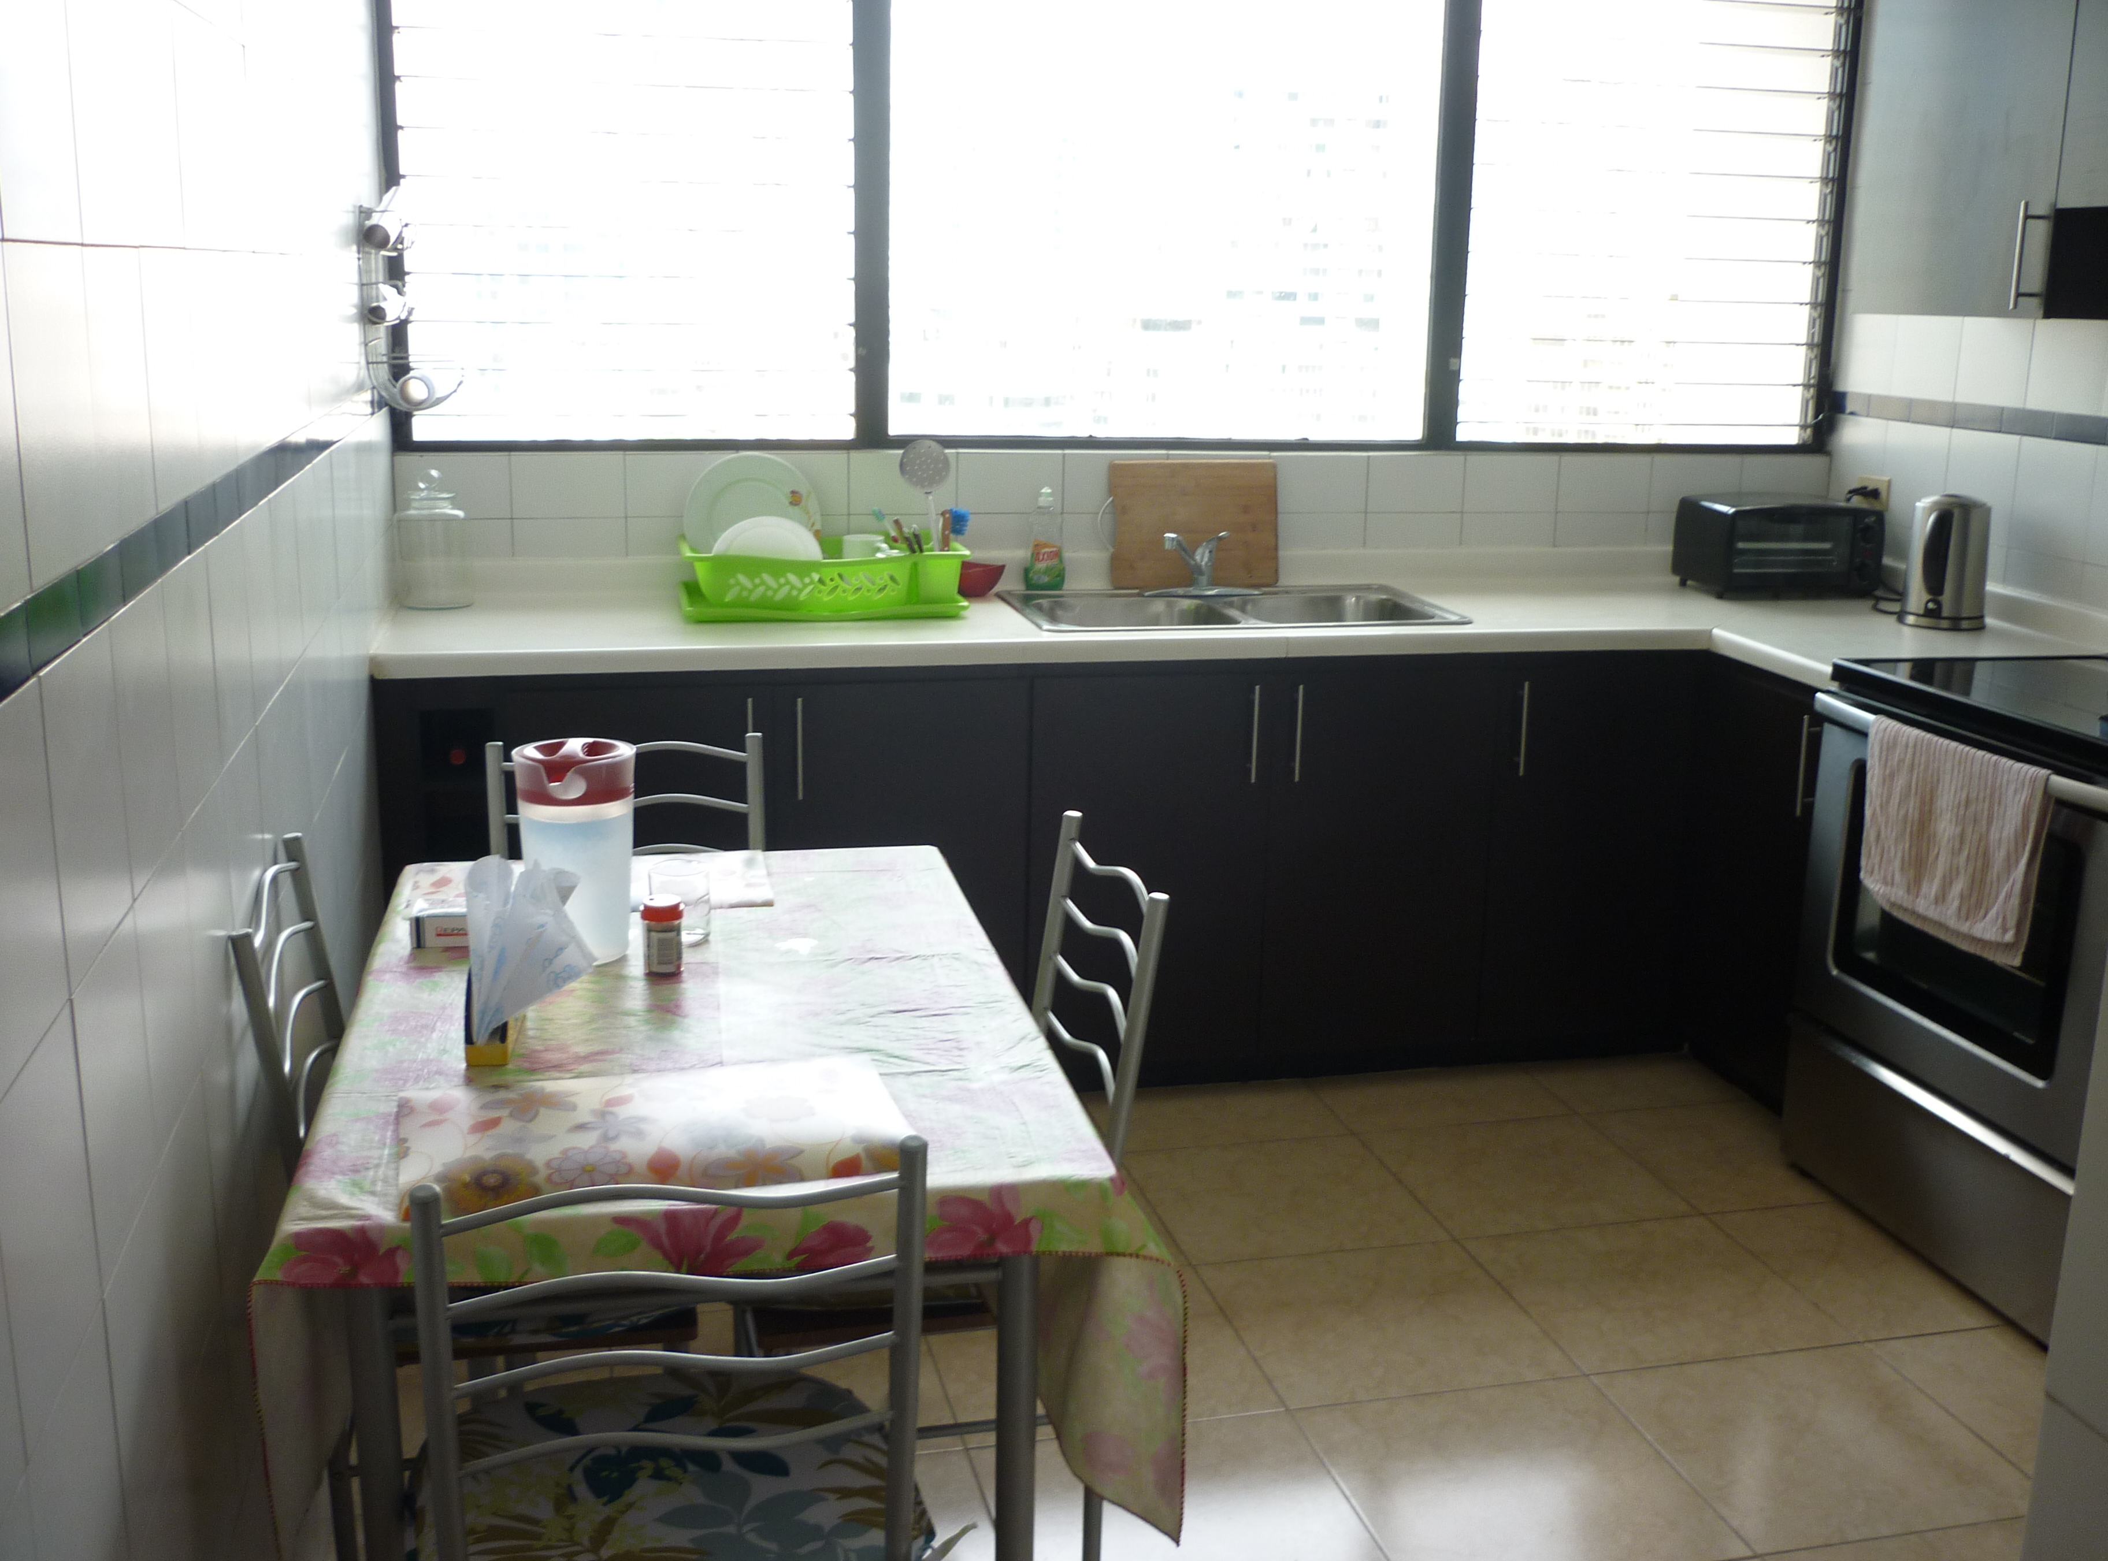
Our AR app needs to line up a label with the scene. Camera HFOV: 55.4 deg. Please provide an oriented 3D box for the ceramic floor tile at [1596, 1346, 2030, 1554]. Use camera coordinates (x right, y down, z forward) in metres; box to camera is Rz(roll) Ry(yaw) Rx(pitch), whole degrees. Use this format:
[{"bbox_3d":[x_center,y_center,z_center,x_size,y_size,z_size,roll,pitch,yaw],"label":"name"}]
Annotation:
[{"bbox_3d":[1.041,0.912,2.756,0.446,0.010,0.446,-2,14,-13],"label":"ceramic floor tile"}]

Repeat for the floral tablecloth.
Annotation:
[{"bbox_3d":[-0.382,0.393,2.194,0.765,0.365,1.080,-2,14,-13],"label":"floral tablecloth"}]

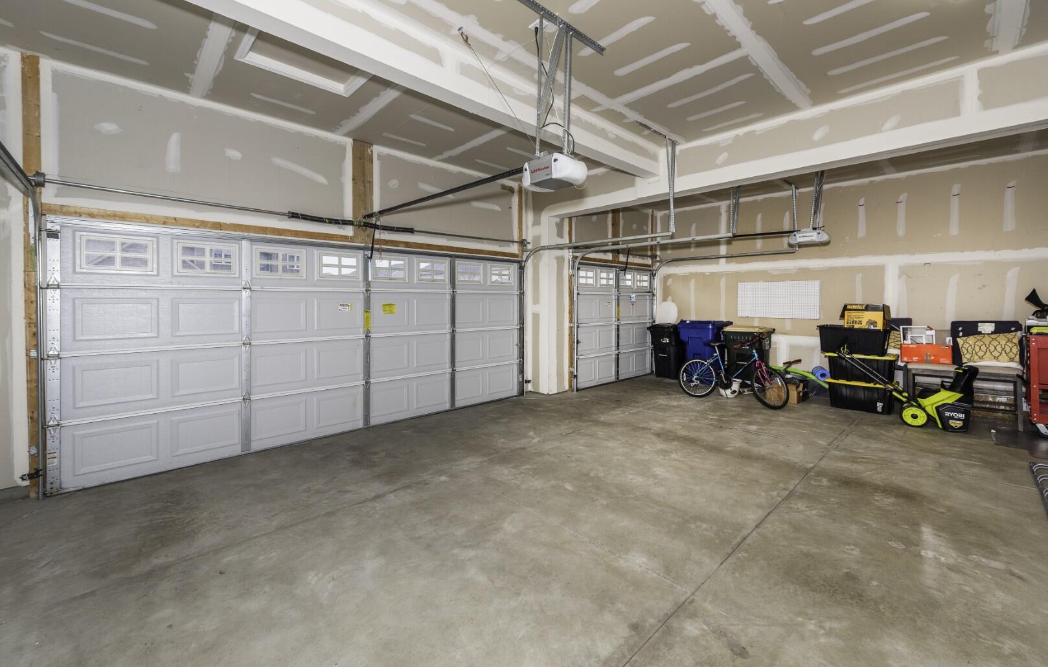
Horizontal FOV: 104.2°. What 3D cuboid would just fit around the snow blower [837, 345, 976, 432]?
[{"bbox_3d":[4.599,0.611,4.979,1.200,0.890,0.480,4,6,43],"label":"snow blower"}]

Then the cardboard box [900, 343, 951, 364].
[{"bbox_3d":[5.170,0.260,5.227,0.250,0.235,0.455,-4,6,-43],"label":"cardboard box"}]

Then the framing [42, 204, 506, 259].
[{"bbox_3d":[-1.886,-1.080,4.750,4.870,0.100,0.050,-4,7,-42],"label":"framing"}]

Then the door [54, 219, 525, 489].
[{"bbox_3d":[-1.838,0.031,4.772,4.900,2.130,0.080,-4,6,-43],"label":"door"}]

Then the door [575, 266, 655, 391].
[{"bbox_3d":[1.737,-0.188,7.465,2.440,2.100,0.070,-4,6,-43],"label":"door"}]

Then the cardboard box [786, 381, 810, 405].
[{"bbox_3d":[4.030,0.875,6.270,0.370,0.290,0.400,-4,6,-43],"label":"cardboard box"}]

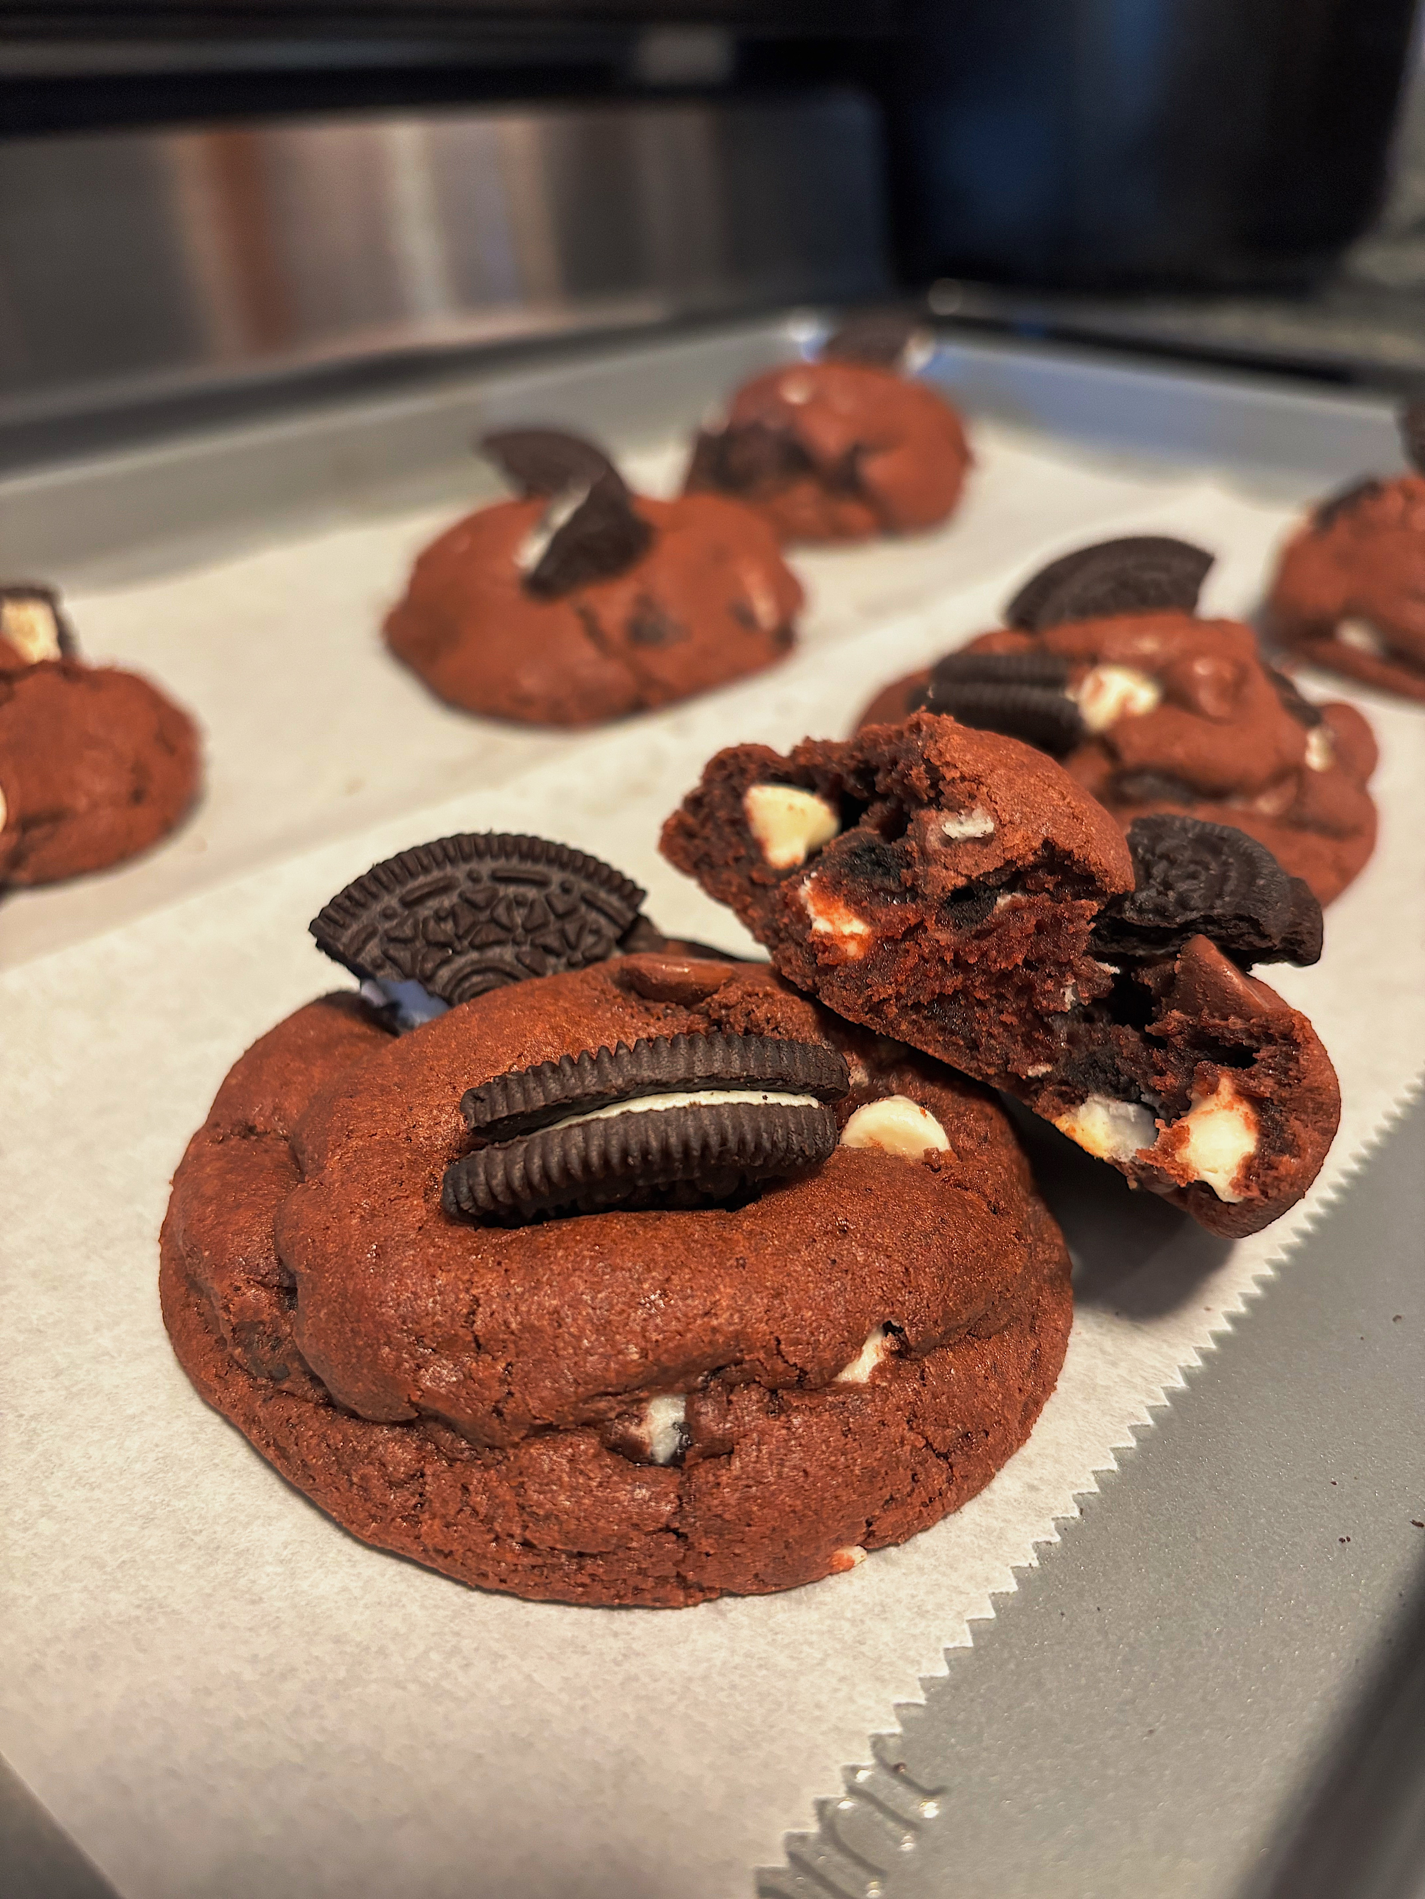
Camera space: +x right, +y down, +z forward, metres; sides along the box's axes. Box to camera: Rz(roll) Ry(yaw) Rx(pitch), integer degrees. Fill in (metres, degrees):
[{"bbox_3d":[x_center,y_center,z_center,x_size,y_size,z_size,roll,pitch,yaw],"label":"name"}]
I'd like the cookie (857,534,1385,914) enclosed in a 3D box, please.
[{"bbox_3d":[0.062,-0.037,0.216,0.081,0.037,0.081,1,32,0],"label":"cookie"}]

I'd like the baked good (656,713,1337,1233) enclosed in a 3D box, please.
[{"bbox_3d":[0.040,-0.010,0.160,0.078,0.031,0.043,30,32,11],"label":"baked good"}]

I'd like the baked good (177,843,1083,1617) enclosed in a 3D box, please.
[{"bbox_3d":[-0.007,0.018,0.132,0.083,0.033,0.078,1,32,0],"label":"baked good"}]

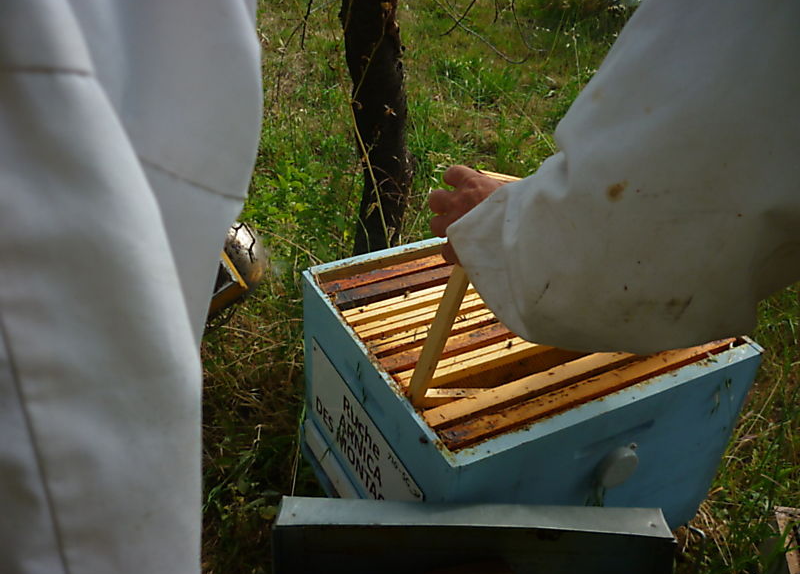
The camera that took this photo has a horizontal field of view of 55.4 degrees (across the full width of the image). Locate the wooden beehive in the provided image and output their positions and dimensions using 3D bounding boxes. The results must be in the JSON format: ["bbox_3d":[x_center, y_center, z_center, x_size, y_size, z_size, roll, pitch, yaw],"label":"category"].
[{"bbox_3d":[0.161,0.179,1.187,0.502,0.353,0.438,-14,38,-25],"label":"wooden beehive"}]

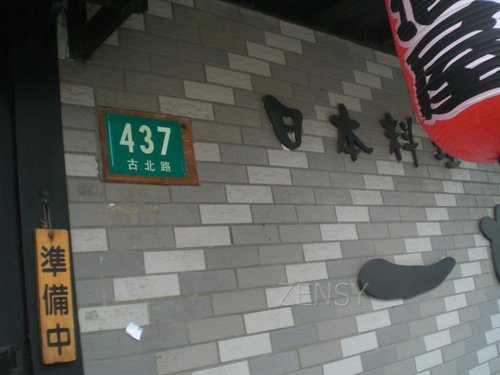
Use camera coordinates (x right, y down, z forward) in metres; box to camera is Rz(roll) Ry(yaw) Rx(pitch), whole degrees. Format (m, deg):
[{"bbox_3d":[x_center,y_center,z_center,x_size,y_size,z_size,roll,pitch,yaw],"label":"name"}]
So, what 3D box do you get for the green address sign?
[{"bbox_3d":[-0.273,-0.109,1.521,0.290,0.201,0.019,3,-17,-40],"label":"green address sign"}]

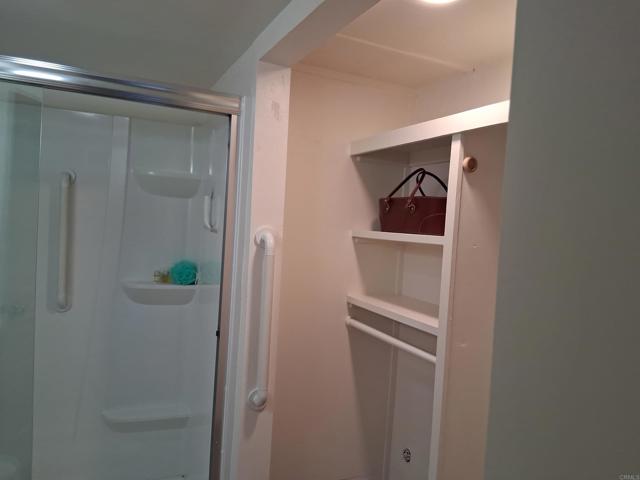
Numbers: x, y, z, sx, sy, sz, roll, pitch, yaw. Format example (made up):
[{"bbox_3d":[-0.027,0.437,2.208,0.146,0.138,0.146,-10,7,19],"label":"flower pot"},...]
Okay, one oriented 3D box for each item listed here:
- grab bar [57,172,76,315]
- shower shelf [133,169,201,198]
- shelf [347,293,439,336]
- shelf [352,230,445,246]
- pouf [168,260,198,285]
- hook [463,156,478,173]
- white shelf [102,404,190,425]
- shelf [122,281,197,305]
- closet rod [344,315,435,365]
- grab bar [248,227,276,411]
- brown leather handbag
[{"bbox_3d":[-1.196,0.007,2.256,0.080,0.650,0.082,2,2,-25],"label":"grab bar"},{"bbox_3d":[-0.765,-0.266,2.397,0.324,0.105,0.160,2,2,-25],"label":"shower shelf"},{"bbox_3d":[0.386,0.293,1.934,0.270,0.029,0.653,2,2,-25],"label":"shelf"},{"bbox_3d":[0.403,-0.006,1.923,0.270,0.029,0.653,2,2,-25],"label":"shelf"},{"bbox_3d":[-0.698,0.169,2.444,0.125,0.118,0.120,2,2,-25],"label":"pouf"},{"bbox_3d":[0.478,-0.238,1.526,0.043,0.043,0.034,2,2,-25],"label":"hook"},{"bbox_3d":[-0.872,0.917,2.418,0.408,0.110,0.170,2,2,-25],"label":"white shelf"},{"bbox_3d":[-0.806,0.271,2.407,0.355,0.108,0.170,2,2,-25],"label":"shelf"},{"bbox_3d":[0.262,0.389,1.890,0.032,0.032,0.642,2,2,-25],"label":"closet rod"},{"bbox_3d":[-0.197,0.293,1.740,0.083,0.693,0.083,2,2,-25],"label":"grab bar"},{"bbox_3d":[0.396,-0.152,1.933,0.185,0.265,0.295,2,2,-25],"label":"brown leather handbag"}]

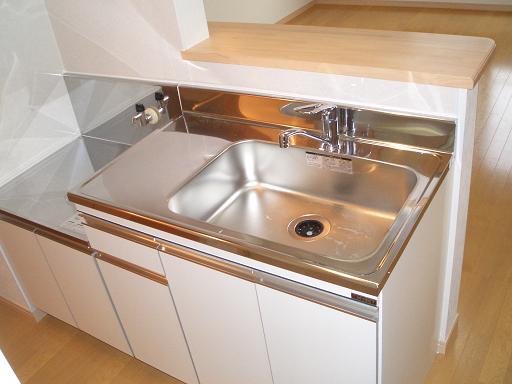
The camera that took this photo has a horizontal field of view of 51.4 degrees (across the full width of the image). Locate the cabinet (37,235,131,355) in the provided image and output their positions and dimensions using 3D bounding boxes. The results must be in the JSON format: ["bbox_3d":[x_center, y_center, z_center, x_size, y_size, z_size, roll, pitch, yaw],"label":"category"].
[{"bbox_3d":[-0.584,0.362,1.856,0.280,0.473,0.020,13,40,30],"label":"cabinet"}]

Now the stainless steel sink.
[{"bbox_3d":[0.102,0.064,1.407,0.575,0.160,0.385,13,40,30],"label":"stainless steel sink"}]

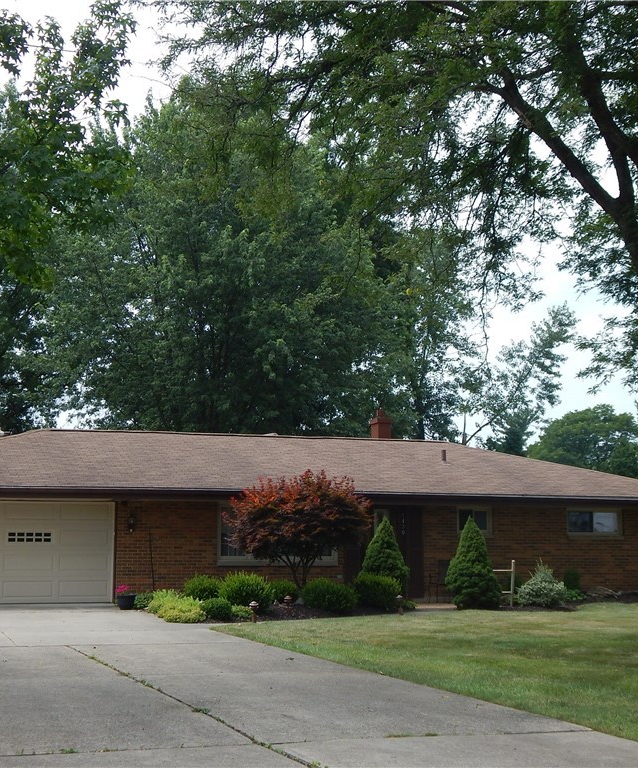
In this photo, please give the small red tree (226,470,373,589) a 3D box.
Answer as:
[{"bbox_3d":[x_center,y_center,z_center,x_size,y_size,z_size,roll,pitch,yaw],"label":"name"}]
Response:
[{"bbox_3d":[-0.425,3.153,26.387,3.029,2.740,2.900,1,-6,0],"label":"small red tree"}]

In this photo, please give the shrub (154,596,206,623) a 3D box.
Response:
[{"bbox_3d":[-2.598,4.142,23.519,0.980,0.456,0.900,3,-6,-19],"label":"shrub"}]

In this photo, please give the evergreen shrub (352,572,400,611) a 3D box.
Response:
[{"bbox_3d":[1.176,4.260,26.238,1.052,0.734,1.000,1,-6,0],"label":"evergreen shrub"}]

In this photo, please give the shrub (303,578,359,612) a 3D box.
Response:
[{"bbox_3d":[0.221,4.221,25.595,1.147,0.646,1.050,1,-6,0],"label":"shrub"}]

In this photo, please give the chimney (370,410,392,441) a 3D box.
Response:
[{"bbox_3d":[1.723,1.204,35.138,0.430,1.030,0.530,3,-6,-19],"label":"chimney"}]

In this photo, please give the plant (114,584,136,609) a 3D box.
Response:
[{"bbox_3d":[-3.961,4.349,26.004,0.440,0.495,0.440,3,-6,-19],"label":"plant"}]

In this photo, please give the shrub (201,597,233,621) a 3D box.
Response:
[{"bbox_3d":[-1.897,4.160,23.652,0.614,0.413,0.580,3,-6,-19],"label":"shrub"}]

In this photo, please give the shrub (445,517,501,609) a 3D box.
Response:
[{"bbox_3d":[3.308,3.789,27.232,1.199,1.931,1.150,1,-6,0],"label":"shrub"}]

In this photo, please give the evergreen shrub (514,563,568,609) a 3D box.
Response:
[{"bbox_3d":[4.858,4.340,27.707,1.154,0.980,1.050,1,-6,0],"label":"evergreen shrub"}]

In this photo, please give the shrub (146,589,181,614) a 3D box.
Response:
[{"bbox_3d":[-3.025,4.207,24.747,0.720,0.452,0.700,3,-6,-19],"label":"shrub"}]

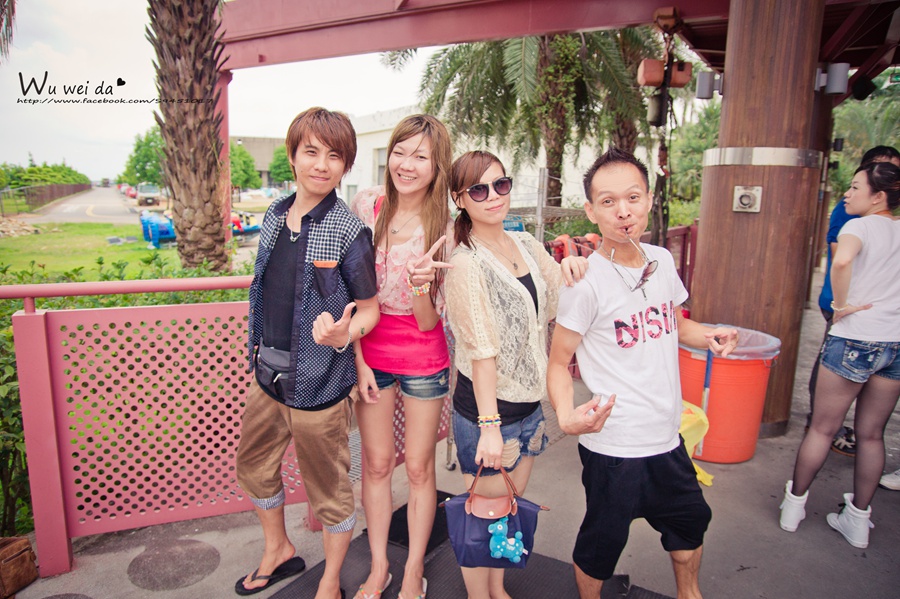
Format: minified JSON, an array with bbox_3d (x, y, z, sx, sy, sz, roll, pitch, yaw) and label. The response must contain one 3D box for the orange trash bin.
[{"bbox_3d":[1.482,0.525,3.582,0.660,0.640,0.660,1,10,0],"label":"orange trash bin"}]

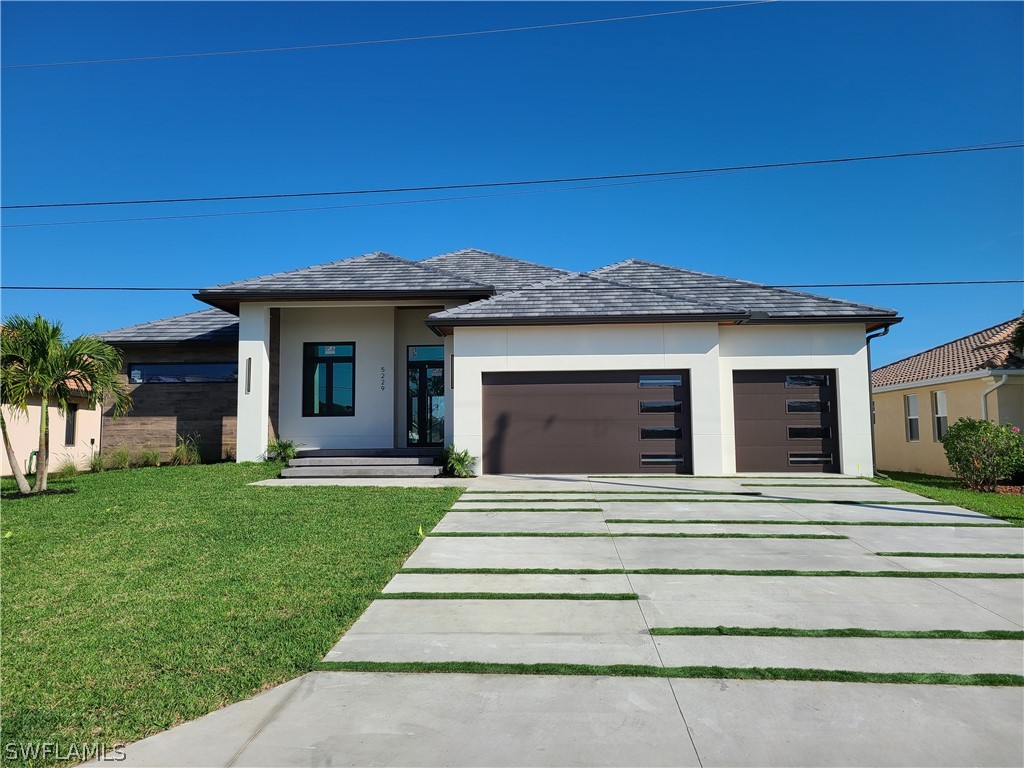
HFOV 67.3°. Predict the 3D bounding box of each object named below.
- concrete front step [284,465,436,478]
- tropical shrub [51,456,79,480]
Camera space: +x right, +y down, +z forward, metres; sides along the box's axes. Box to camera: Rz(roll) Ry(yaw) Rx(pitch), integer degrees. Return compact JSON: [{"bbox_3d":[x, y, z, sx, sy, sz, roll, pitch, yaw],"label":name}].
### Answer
[{"bbox_3d":[-3.370,2.040,17.650,3.460,0.195,1.100,-1,-4,3],"label":"concrete front step"},{"bbox_3d":[-11.160,2.100,19.200,0.680,0.580,0.650,-1,-4,3],"label":"tropical shrub"}]

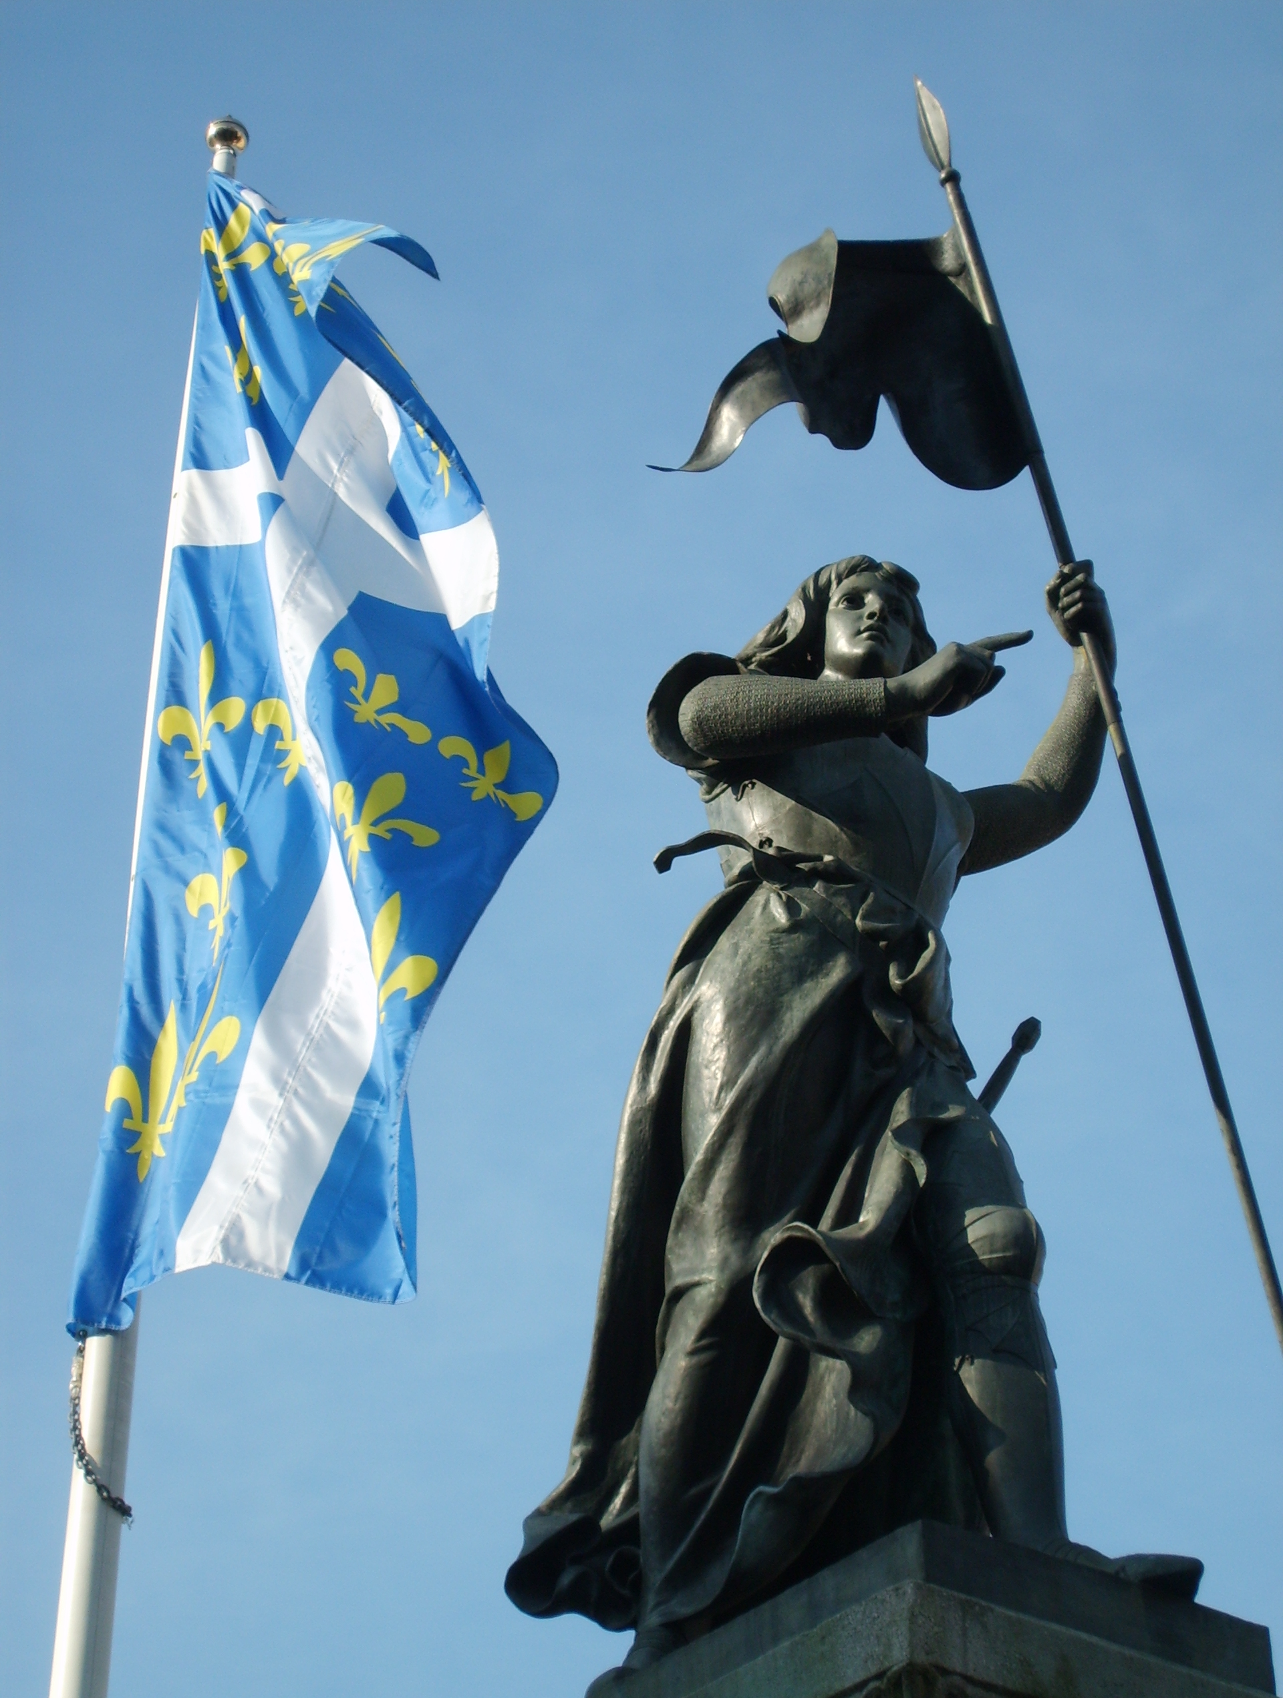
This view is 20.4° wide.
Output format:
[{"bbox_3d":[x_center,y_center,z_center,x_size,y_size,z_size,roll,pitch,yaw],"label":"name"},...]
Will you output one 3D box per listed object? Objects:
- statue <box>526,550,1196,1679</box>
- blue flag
[{"bbox_3d":[0.366,0.393,6.465,0.877,2.284,0.990,23,-41,-29],"label":"statue"},{"bbox_3d":[-0.622,-0.420,7.094,0.820,2.922,0.450,-2,-35,3],"label":"blue flag"}]

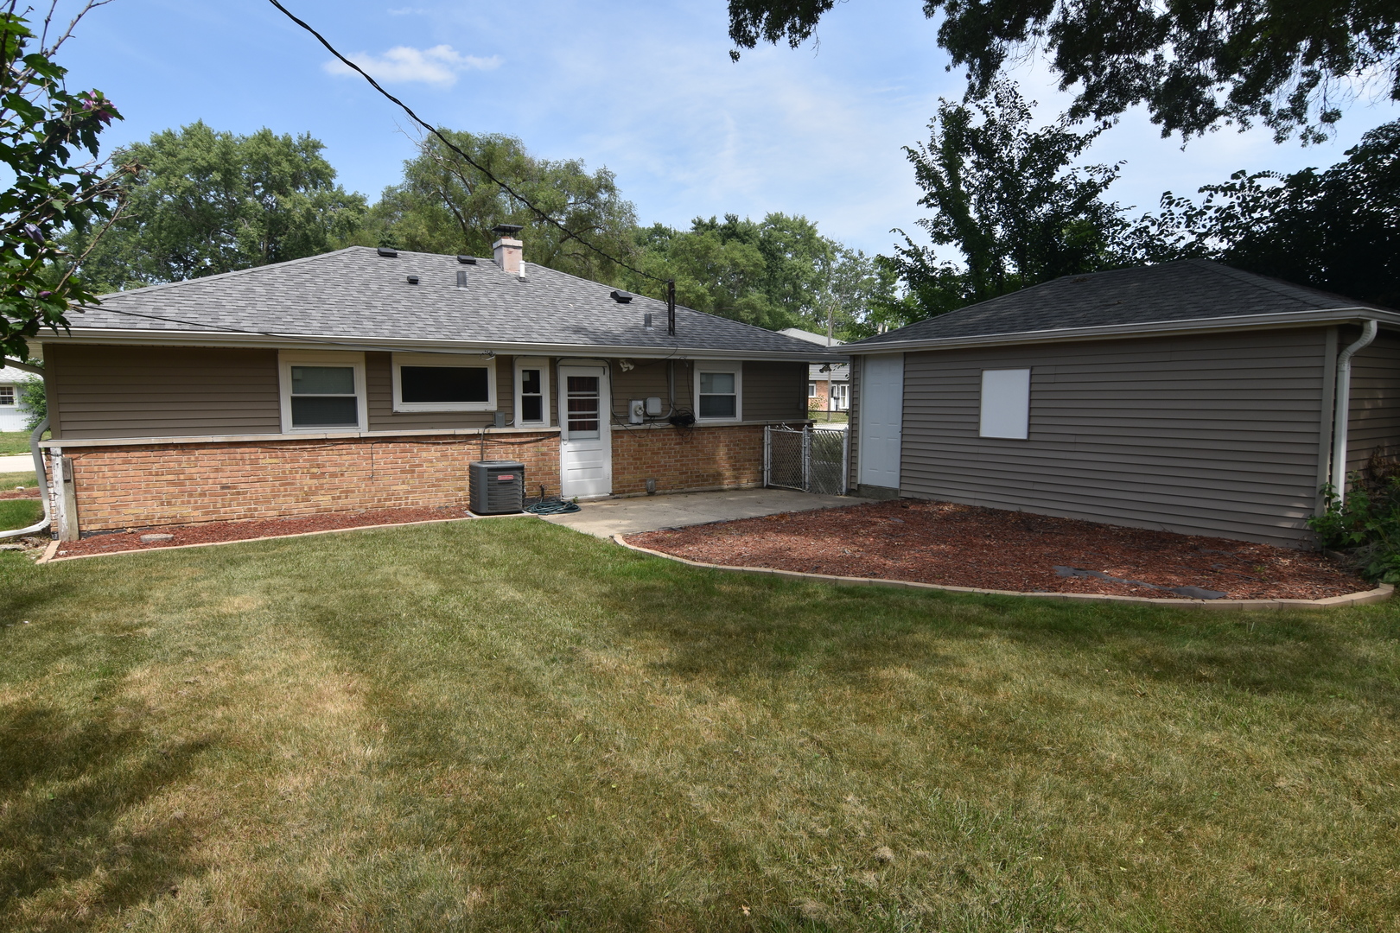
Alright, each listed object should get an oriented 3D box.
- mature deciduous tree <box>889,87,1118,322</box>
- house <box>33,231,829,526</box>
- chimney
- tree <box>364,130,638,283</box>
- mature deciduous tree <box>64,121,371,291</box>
[{"bbox_3d":[7.698,-4.878,18.949,5.800,9.500,5.500,-3,6,-29],"label":"mature deciduous tree"},{"bbox_3d":[-4.580,-1.925,14.268,11.800,4.350,8.900,-3,6,-29],"label":"house"},{"bbox_3d":[-3.645,-4.102,14.093,0.420,0.900,0.660,-3,6,-29],"label":"chimney"},{"bbox_3d":[-11.318,-10.750,42.795,15.000,16.800,13.500,-3,6,-29],"label":"tree"},{"bbox_3d":[-25.347,-10.100,39.765,14.500,16.100,13.500,-3,6,-29],"label":"mature deciduous tree"}]

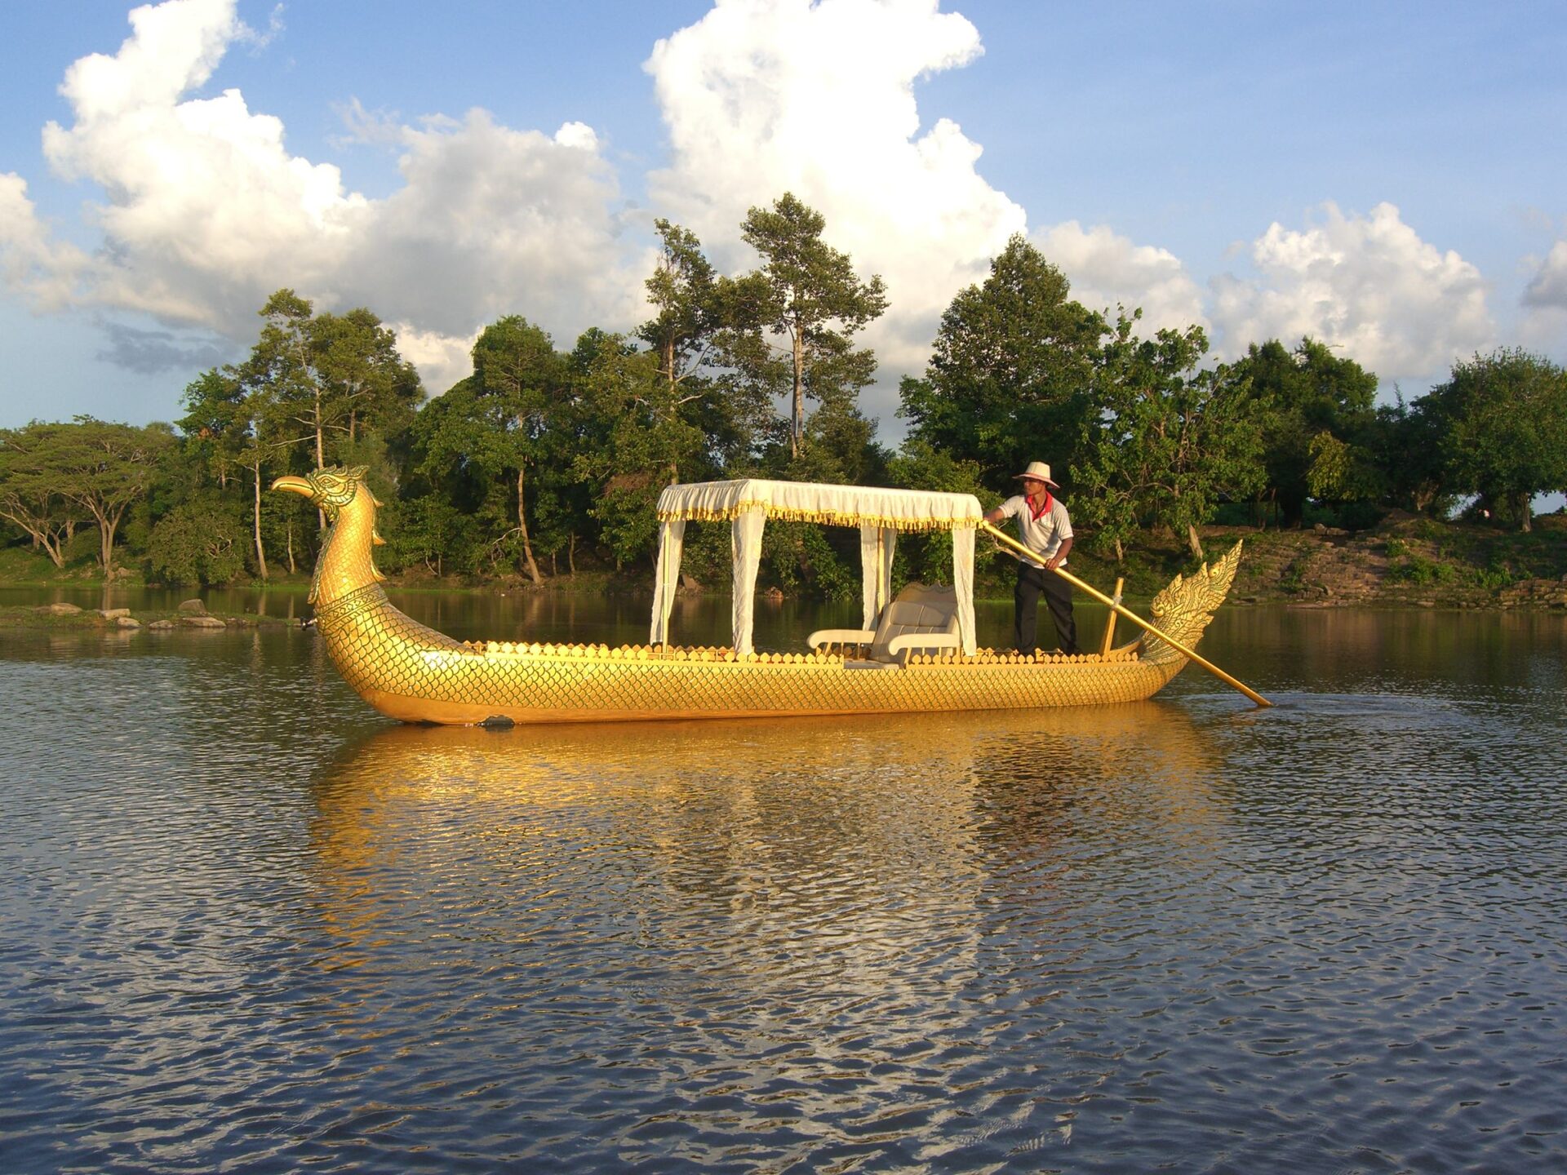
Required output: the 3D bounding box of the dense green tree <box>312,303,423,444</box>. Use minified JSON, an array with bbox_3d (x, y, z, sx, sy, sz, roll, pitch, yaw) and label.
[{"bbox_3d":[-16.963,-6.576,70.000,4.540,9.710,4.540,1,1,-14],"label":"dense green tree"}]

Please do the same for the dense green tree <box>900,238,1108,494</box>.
[{"bbox_3d":[8.967,-7.921,70.000,8.170,12.900,8.170,1,1,7],"label":"dense green tree"}]

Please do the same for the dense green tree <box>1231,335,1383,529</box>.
[{"bbox_3d":[21.701,-6.482,72.000,6.260,7.890,6.260,1,1,17],"label":"dense green tree"}]

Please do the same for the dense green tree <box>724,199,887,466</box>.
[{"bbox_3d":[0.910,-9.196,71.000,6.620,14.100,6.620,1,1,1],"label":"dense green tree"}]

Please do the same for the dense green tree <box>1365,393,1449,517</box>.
[{"bbox_3d":[27.302,-5.765,75.000,4.040,5.390,4.040,1,1,20],"label":"dense green tree"}]

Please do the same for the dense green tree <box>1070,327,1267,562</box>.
[{"bbox_3d":[14.641,-5.551,65.000,7.000,9.020,7.000,1,1,13],"label":"dense green tree"}]

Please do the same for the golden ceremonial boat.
[{"bbox_3d":[0.480,0.143,13.150,8.750,1.820,1.400,1,1,-33],"label":"golden ceremonial boat"}]

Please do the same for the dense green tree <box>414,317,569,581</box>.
[{"bbox_3d":[-11.373,-5.388,67.000,5.830,10.250,5.830,1,1,-10],"label":"dense green tree"}]

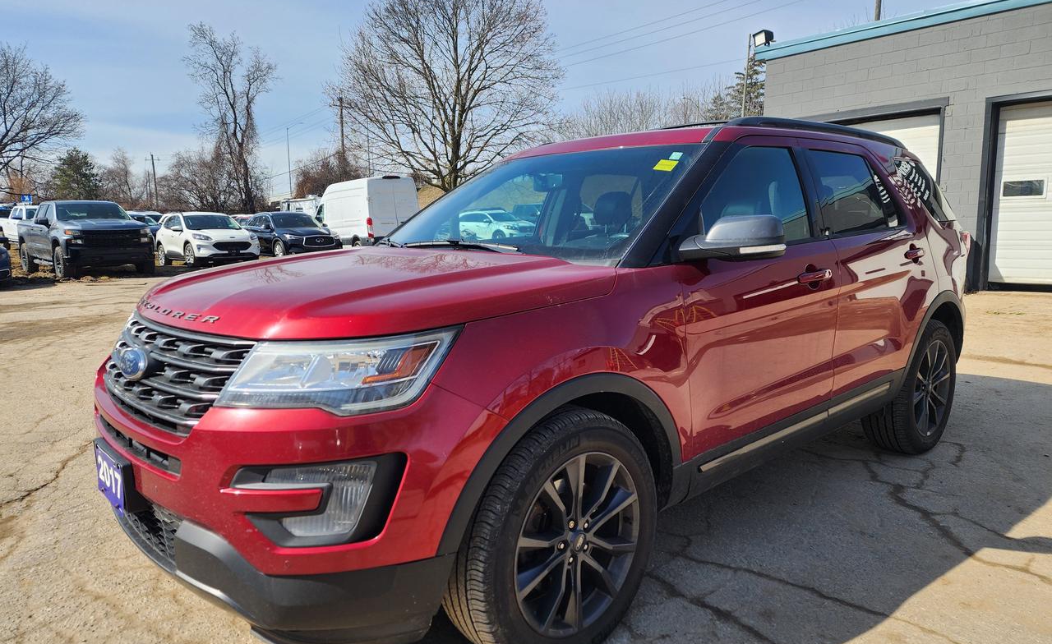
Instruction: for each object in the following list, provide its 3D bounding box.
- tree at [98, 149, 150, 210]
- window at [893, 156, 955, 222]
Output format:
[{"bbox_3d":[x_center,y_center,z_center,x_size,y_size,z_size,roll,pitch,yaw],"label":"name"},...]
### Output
[{"bbox_3d":[-37.334,-11.884,65.000,4.900,8.600,4.700,-5,9,-30],"label":"tree"},{"bbox_3d":[2.324,-0.758,4.038,0.900,0.350,0.100,-7,-1,-44],"label":"window"}]

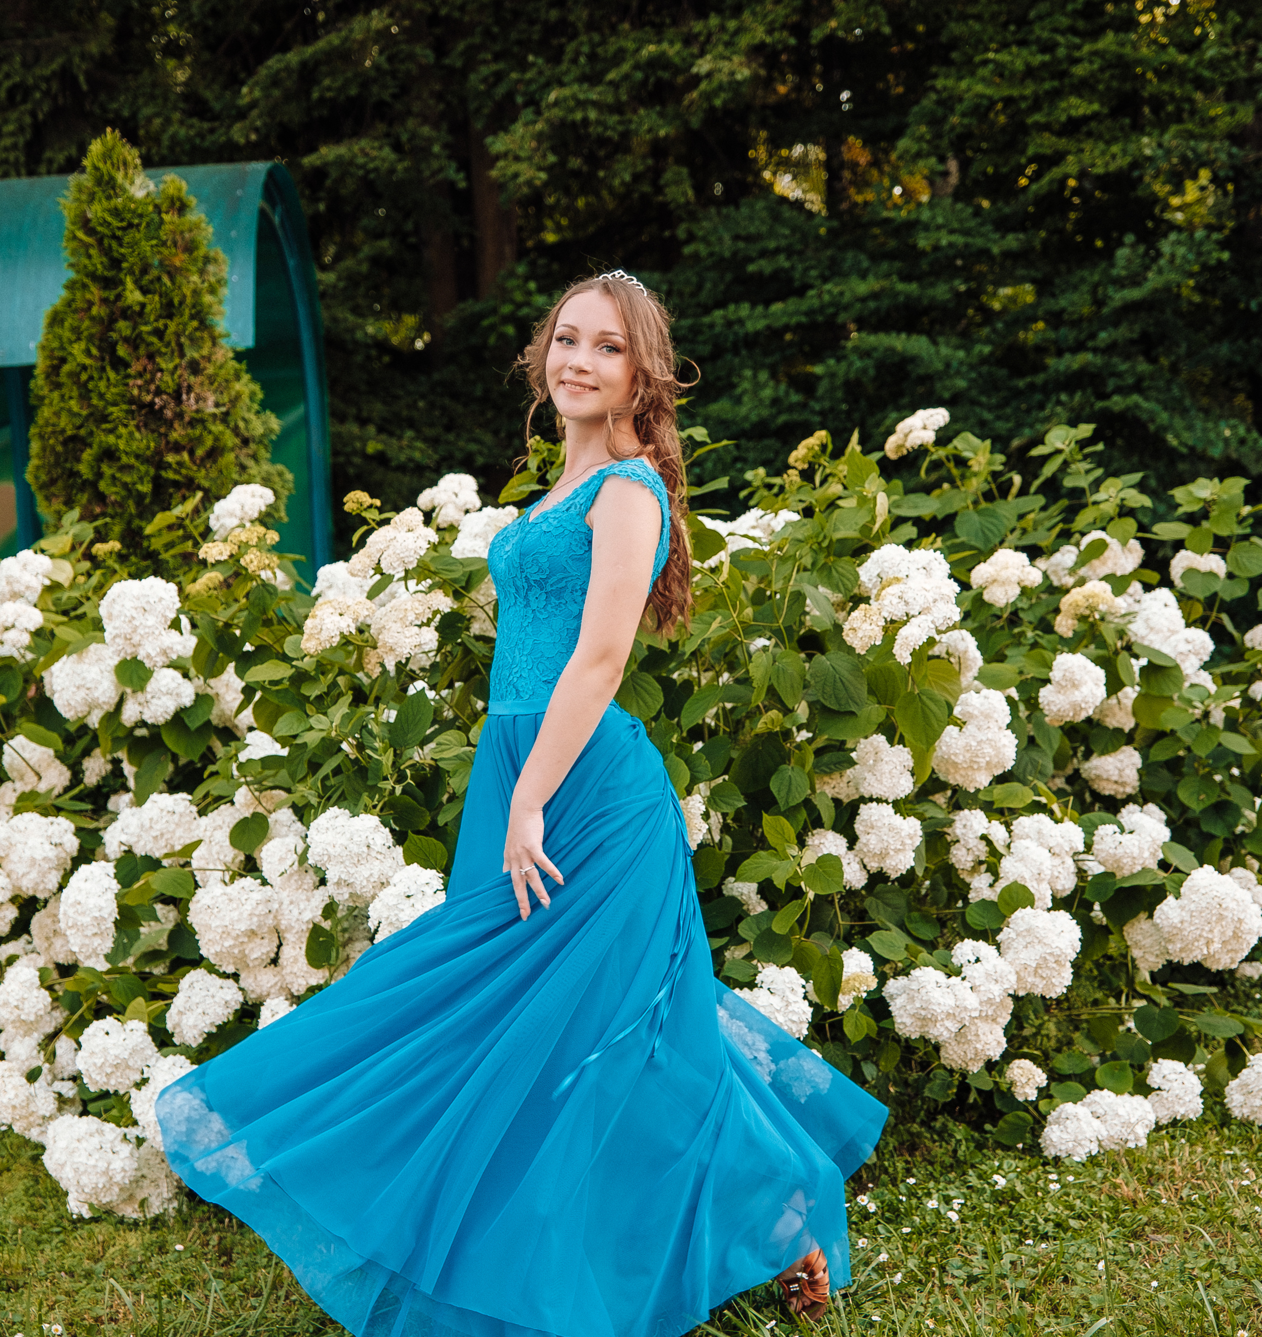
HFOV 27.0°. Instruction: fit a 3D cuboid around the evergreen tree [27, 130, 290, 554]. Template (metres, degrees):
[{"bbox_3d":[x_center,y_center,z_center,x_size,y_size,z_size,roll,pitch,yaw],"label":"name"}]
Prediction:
[{"bbox_3d":[-1.257,-0.266,7.096,0.780,2.346,0.780,-4,5,0],"label":"evergreen tree"}]

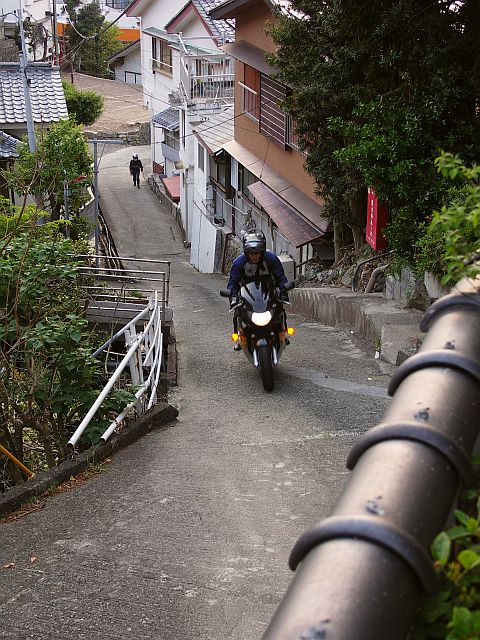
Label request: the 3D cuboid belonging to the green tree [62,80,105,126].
[{"bbox_3d":[-9.040,-12.462,58.000,2.900,2.700,2.700,1,22,0],"label":"green tree"}]

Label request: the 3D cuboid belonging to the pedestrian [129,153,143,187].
[{"bbox_3d":[-4.963,-7.077,48.300,0.600,1.750,0.450,-2,22,-8],"label":"pedestrian"}]

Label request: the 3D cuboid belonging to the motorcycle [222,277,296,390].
[{"bbox_3d":[0.242,0.063,10.989,0.780,1.140,2.050,-5,8,2],"label":"motorcycle"}]

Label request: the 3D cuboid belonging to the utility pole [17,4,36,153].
[{"bbox_3d":[-5.605,-5.168,27.264,0.220,6.800,0.220,1,22,0],"label":"utility pole"}]

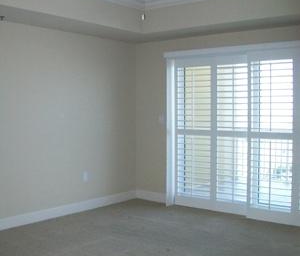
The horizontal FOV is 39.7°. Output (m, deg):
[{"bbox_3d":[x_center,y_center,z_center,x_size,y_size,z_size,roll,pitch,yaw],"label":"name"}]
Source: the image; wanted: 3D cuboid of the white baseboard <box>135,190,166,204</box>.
[{"bbox_3d":[0.003,1.054,6.359,0.600,0.132,0.018,3,5,41],"label":"white baseboard"}]

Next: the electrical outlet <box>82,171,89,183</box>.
[{"bbox_3d":[-0.888,0.671,5.747,0.010,0.118,0.075,3,5,41],"label":"electrical outlet"}]

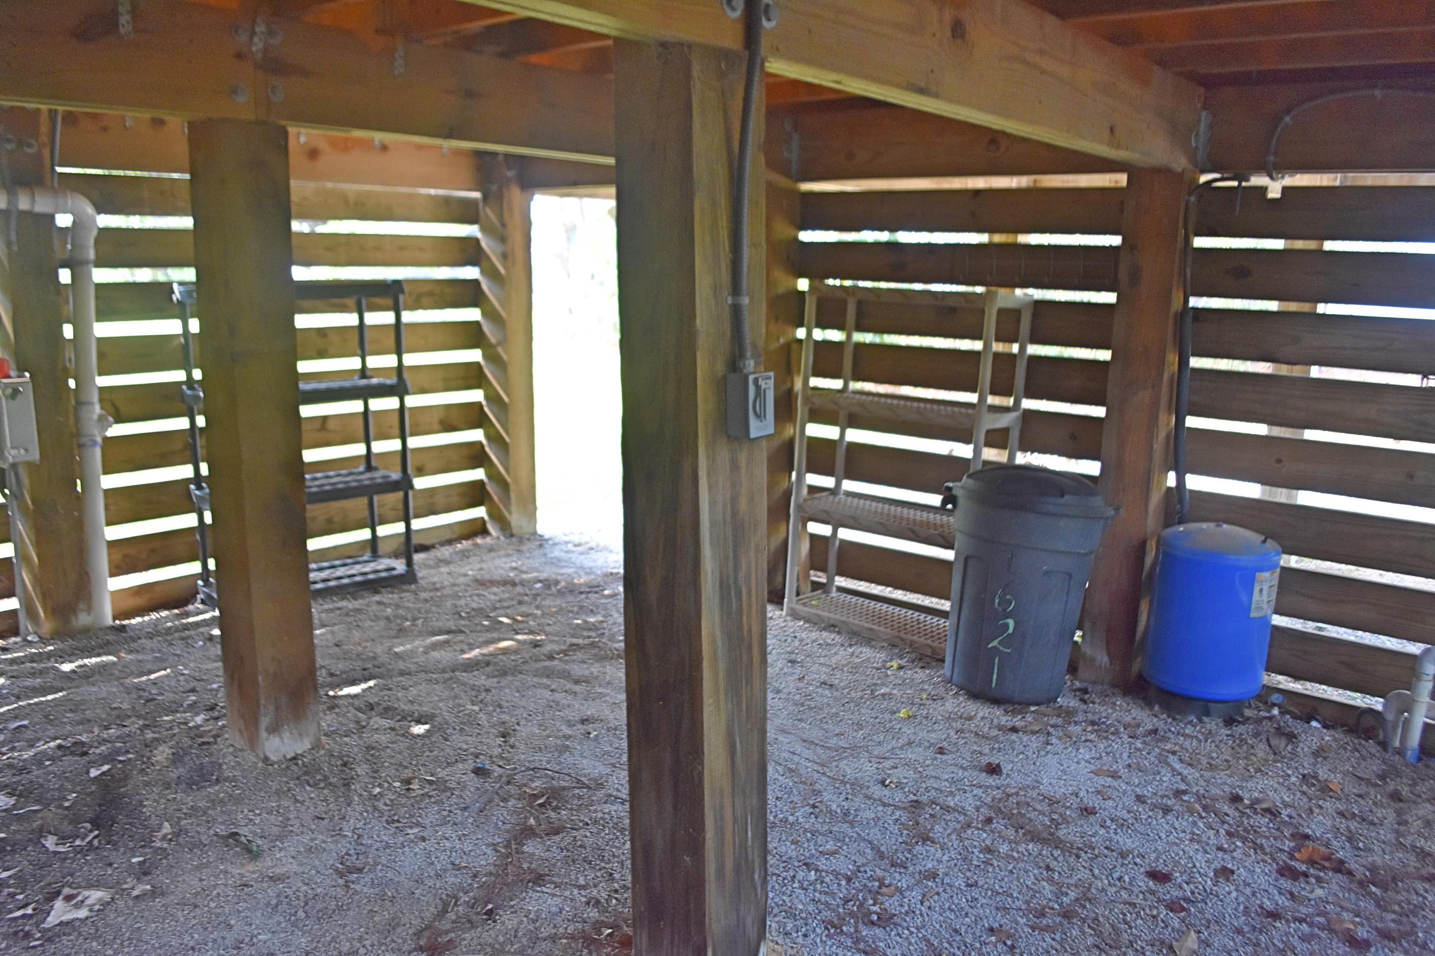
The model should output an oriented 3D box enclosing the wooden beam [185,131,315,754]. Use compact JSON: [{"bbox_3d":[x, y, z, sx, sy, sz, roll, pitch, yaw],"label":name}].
[{"bbox_3d":[-1.305,-0.074,3.050,0.188,1.778,0.188,10,14,37],"label":"wooden beam"}]

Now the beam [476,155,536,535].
[{"bbox_3d":[-1.167,-0.718,5.998,0.188,2.058,0.188,10,15,37],"label":"beam"}]

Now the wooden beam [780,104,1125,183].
[{"bbox_3d":[0.988,-1.380,4.326,1.560,0.320,0.071,10,15,37],"label":"wooden beam"}]

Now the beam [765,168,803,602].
[{"bbox_3d":[0.232,-0.414,5.023,0.188,1.993,0.188,10,15,37],"label":"beam"}]

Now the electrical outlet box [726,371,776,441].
[{"bbox_3d":[0.059,-0.130,1.902,0.053,0.113,0.077,8,15,37],"label":"electrical outlet box"}]

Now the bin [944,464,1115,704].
[{"bbox_3d":[1.137,0.383,4.030,0.576,0.786,0.557,5,11,-1],"label":"bin"}]

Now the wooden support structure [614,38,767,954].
[{"bbox_3d":[-0.041,0.084,2.017,0.188,1.668,0.188,8,15,37],"label":"wooden support structure"}]

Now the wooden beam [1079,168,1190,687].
[{"bbox_3d":[1.578,-0.165,4.044,0.188,1.936,0.188,10,15,37],"label":"wooden beam"}]

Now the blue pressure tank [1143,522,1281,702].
[{"bbox_3d":[1.756,0.450,3.828,0.399,0.597,0.399,10,15,37],"label":"blue pressure tank"}]

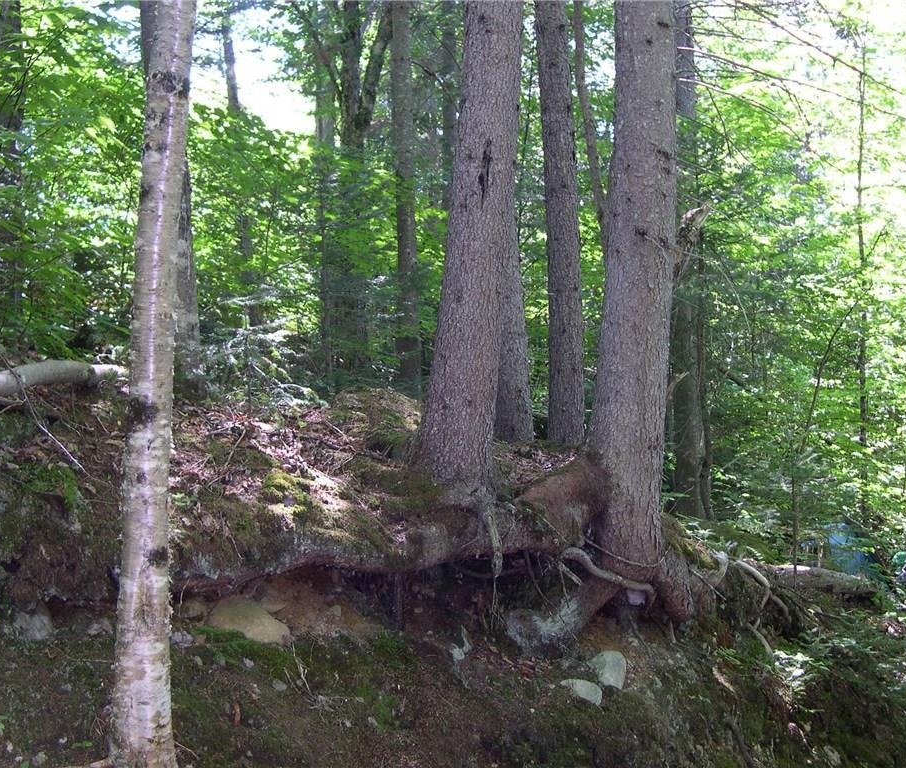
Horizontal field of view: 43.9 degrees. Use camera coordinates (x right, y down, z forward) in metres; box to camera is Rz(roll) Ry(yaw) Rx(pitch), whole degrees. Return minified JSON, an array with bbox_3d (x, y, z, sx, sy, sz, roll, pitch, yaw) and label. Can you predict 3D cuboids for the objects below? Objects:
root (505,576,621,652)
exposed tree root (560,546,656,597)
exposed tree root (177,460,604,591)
[{"bbox_3d":[0.531,1.107,5.400,0.540,0.360,0.320,0,0,0],"label":"root"},{"bbox_3d":[0.728,0.884,5.300,0.450,0.230,0.160,0,0,0],"label":"exposed tree root"},{"bbox_3d":[-0.285,0.658,5.300,1.900,0.520,0.550,0,-2,-8],"label":"exposed tree root"}]

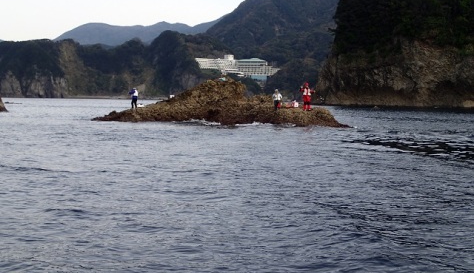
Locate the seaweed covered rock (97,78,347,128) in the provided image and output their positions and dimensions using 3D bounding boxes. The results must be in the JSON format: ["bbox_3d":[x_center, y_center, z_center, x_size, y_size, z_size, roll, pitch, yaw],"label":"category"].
[{"bbox_3d":[-0.900,-2.750,55.400,22.000,3.600,9.000,1,4,23],"label":"seaweed covered rock"}]

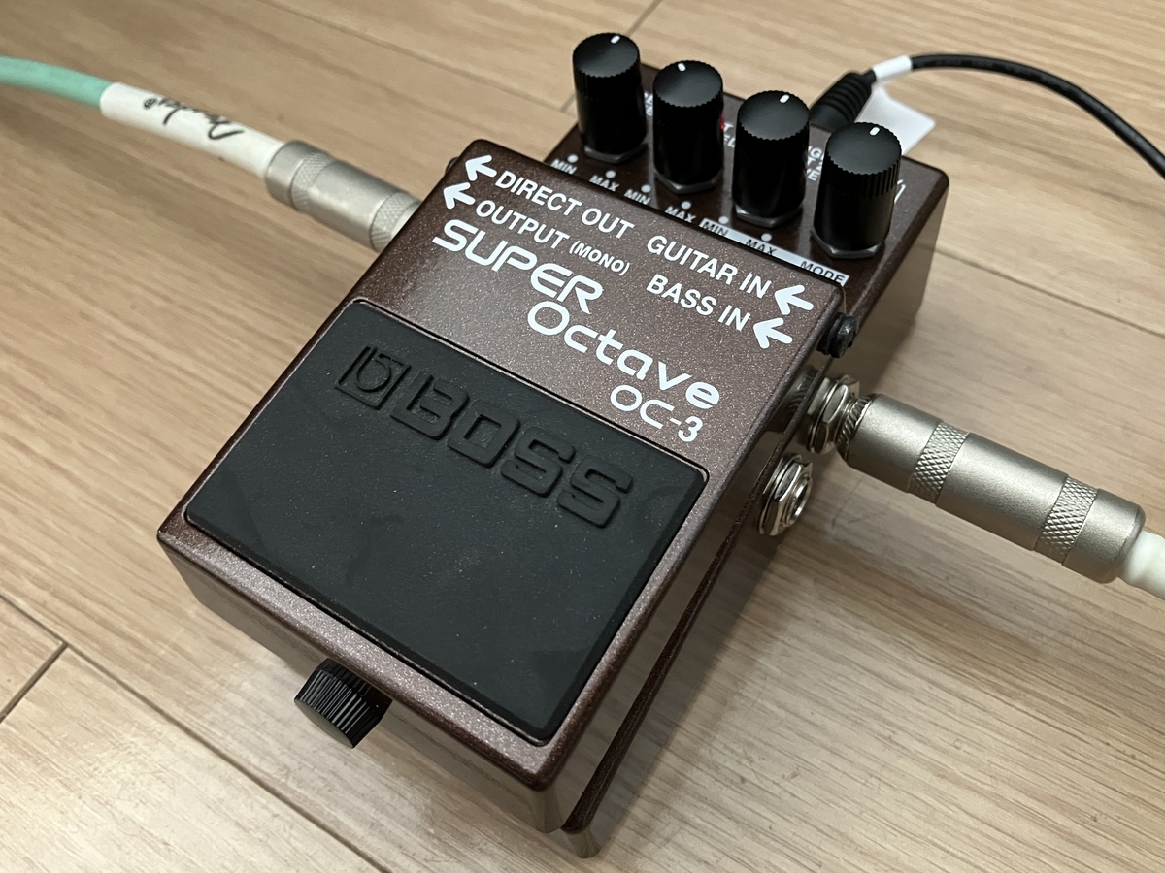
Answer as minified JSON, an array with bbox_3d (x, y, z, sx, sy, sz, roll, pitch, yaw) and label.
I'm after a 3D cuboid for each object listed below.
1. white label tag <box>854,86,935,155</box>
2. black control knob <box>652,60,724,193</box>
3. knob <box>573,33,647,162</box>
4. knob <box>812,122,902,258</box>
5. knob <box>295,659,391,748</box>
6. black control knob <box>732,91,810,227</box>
[{"bbox_3d":[0.062,-0.066,0.204,0.019,0.002,0.021,37,69,23],"label":"white label tag"},{"bbox_3d":[0.019,-0.056,0.172,0.013,0.019,0.013,-3,62,5],"label":"black control knob"},{"bbox_3d":[0.005,-0.064,0.177,0.013,0.019,0.013,-3,62,5],"label":"knob"},{"bbox_3d":[0.047,-0.042,0.161,0.013,0.019,0.013,-3,62,5],"label":"knob"},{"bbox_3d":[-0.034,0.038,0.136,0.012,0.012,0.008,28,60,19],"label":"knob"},{"bbox_3d":[0.033,-0.049,0.166,0.013,0.019,0.013,-3,62,5],"label":"black control knob"}]

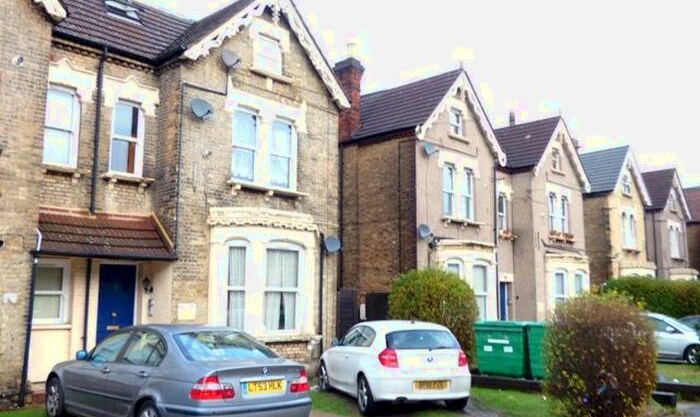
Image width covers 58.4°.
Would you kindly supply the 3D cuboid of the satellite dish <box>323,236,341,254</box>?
[{"bbox_3d":[-0.445,0.891,15.094,0.470,0.450,0.300,7,-11,-41],"label":"satellite dish"}]

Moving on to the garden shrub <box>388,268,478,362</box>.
[{"bbox_3d":[2.242,2.945,16.752,2.400,2.620,2.300,0,-8,0],"label":"garden shrub"}]

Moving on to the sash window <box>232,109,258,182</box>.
[{"bbox_3d":[-2.353,-1.405,14.140,0.120,1.610,0.730,-8,-11,43],"label":"sash window"}]

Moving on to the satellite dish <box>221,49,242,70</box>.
[{"bbox_3d":[-2.601,-3.217,13.630,0.370,0.450,0.460,-8,-11,43],"label":"satellite dish"}]

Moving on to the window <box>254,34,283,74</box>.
[{"bbox_3d":[-1.931,-3.597,14.754,0.130,0.830,0.770,-8,-11,44],"label":"window"}]

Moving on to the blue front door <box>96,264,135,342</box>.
[{"bbox_3d":[-4.718,2.195,12.667,0.090,2.080,0.790,-8,-11,43],"label":"blue front door"}]

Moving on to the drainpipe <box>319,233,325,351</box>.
[{"bbox_3d":[-0.666,2.280,15.060,0.100,3.350,0.100,-8,-11,44],"label":"drainpipe"}]

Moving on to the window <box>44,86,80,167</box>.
[{"bbox_3d":[-5.642,-1.595,12.175,0.130,1.540,0.740,-8,-11,44],"label":"window"}]

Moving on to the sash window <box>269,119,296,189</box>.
[{"bbox_3d":[-1.545,-1.300,14.994,0.120,1.610,0.780,-8,-11,43],"label":"sash window"}]

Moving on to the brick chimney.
[{"bbox_3d":[0.003,-3.968,21.684,0.830,3.400,0.660,-8,-11,44],"label":"brick chimney"}]

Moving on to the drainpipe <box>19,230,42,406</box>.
[{"bbox_3d":[-5.296,1.820,10.416,0.120,2.800,0.120,-8,-11,44],"label":"drainpipe"}]

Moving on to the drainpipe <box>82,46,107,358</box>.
[{"bbox_3d":[-5.035,-0.014,12.419,0.130,6.750,0.110,-8,-11,43],"label":"drainpipe"}]

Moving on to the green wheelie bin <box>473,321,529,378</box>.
[{"bbox_3d":[3.634,3.204,14.181,1.250,1.240,0.900,-8,-11,43],"label":"green wheelie bin"}]

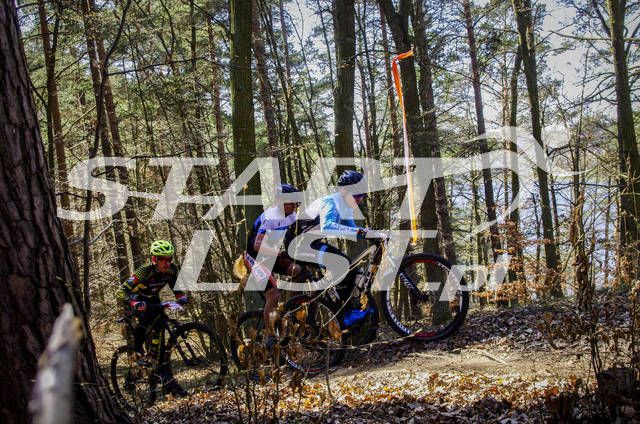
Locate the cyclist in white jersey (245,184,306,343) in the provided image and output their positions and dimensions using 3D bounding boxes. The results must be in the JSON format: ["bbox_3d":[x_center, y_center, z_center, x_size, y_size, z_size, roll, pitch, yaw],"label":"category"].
[{"bbox_3d":[-0.368,0.492,7.800,0.740,1.500,0.500,-3,2,33],"label":"cyclist in white jersey"}]

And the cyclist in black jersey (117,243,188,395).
[{"bbox_3d":[-1.724,1.086,8.400,0.600,1.580,0.750,-6,3,-40],"label":"cyclist in black jersey"}]

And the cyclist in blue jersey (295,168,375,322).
[{"bbox_3d":[0.126,0.318,7.100,0.740,1.360,0.500,-3,2,25],"label":"cyclist in blue jersey"}]

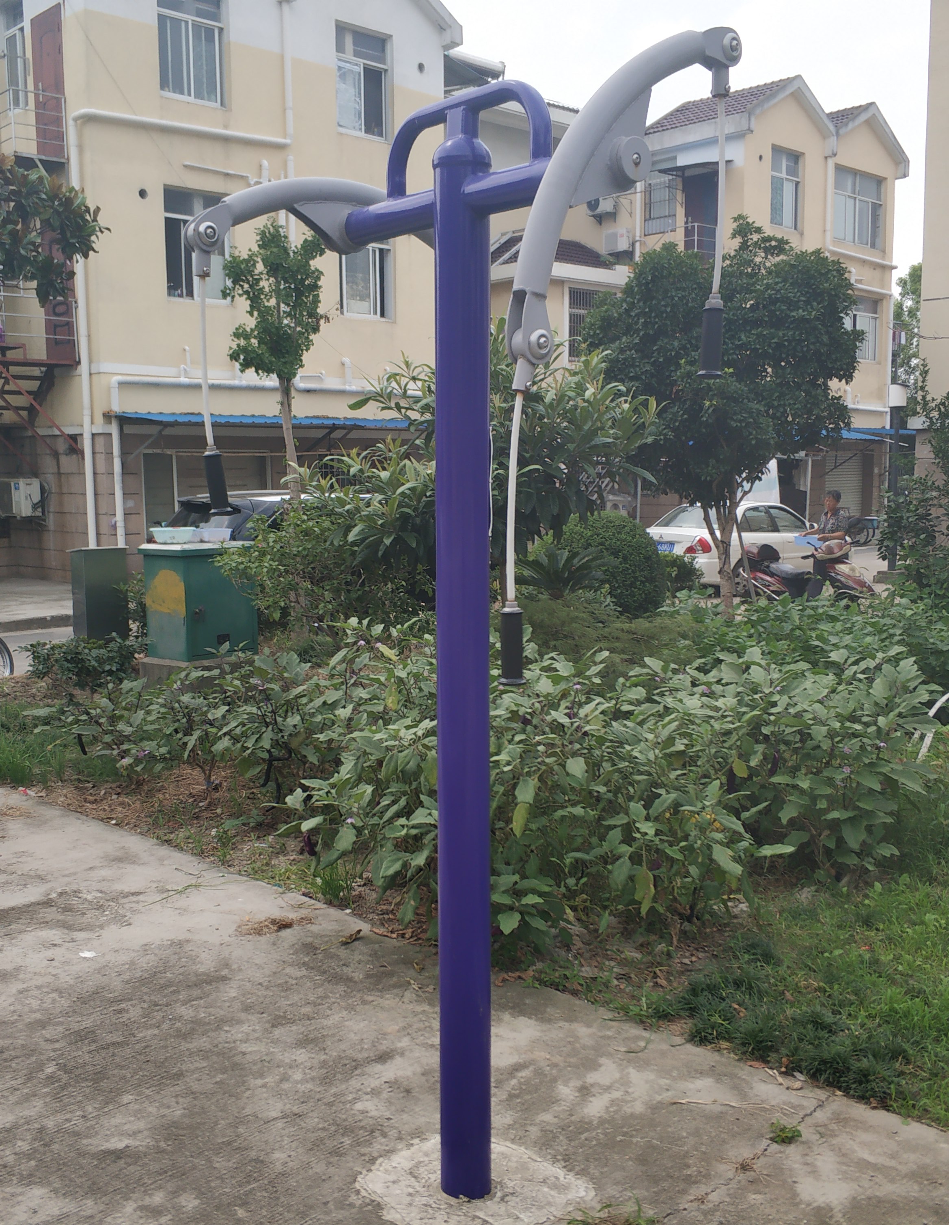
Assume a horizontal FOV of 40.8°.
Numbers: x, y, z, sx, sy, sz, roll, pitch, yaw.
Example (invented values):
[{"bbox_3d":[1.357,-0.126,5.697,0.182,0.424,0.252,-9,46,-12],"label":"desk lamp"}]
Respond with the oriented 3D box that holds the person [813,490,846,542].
[{"bbox_3d":[4.971,-0.903,17.814,0.420,1.690,0.520,-5,8,-38],"label":"person"}]

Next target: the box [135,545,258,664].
[{"bbox_3d":[-2.433,-0.114,11.336,0.622,0.969,0.823,5,8,40],"label":"box"}]

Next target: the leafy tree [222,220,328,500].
[{"bbox_3d":[-1.900,-1.627,12.394,1.050,4.259,1.050,0,6,0],"label":"leafy tree"}]

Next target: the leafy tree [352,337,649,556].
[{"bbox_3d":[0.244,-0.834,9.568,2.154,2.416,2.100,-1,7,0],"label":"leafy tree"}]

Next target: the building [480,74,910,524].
[{"bbox_3d":[4.110,-8.021,35.627,12.074,11.739,9.500,-6,8,-41],"label":"building"}]

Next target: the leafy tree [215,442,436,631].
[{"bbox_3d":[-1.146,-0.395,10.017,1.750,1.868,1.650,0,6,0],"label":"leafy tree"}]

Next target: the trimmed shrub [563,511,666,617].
[{"bbox_3d":[1.485,-0.485,13.536,1.111,1.173,1.111,-1,7,0],"label":"trimmed shrub"}]

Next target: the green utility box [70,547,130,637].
[{"bbox_3d":[-3.430,-0.071,11.772,0.440,1.040,0.420,-5,8,-36],"label":"green utility box"}]

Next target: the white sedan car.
[{"bbox_3d":[4.290,-1.120,21.054,1.700,1.430,4.430,5,8,40],"label":"white sedan car"}]

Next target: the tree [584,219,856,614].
[{"bbox_3d":[2.601,-1.968,13.563,2.878,4.293,2.734,-1,7,0],"label":"tree"}]

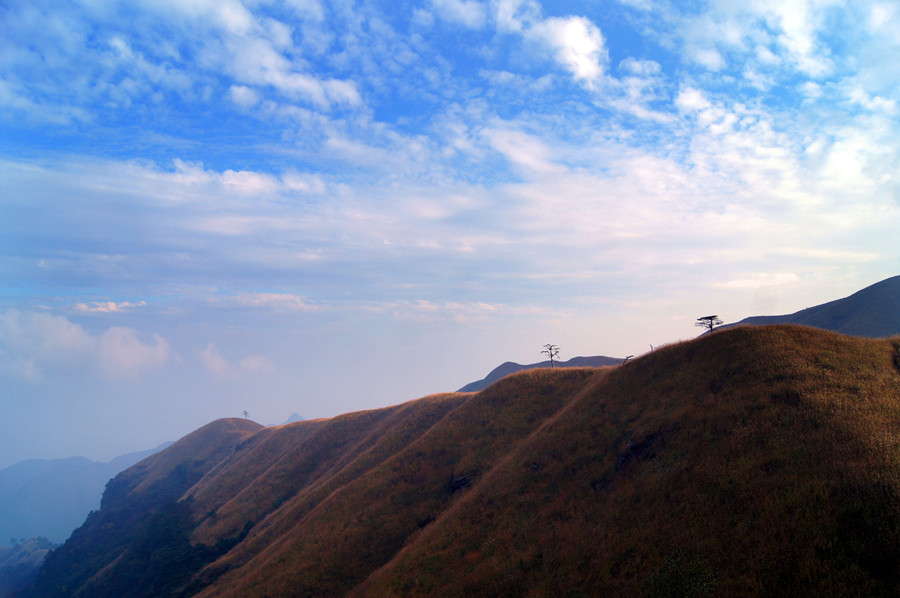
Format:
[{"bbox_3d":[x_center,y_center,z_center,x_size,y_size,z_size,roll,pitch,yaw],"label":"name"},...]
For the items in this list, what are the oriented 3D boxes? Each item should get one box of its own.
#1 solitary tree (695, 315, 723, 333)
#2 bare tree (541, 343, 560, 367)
[{"bbox_3d":[55.749,5.537,145.000,6.129,3.978,5.600,0,-5,0],"label":"solitary tree"},{"bbox_3d":[26.109,14.858,175.000,5.242,6.099,4.900,0,-5,0],"label":"bare tree"}]

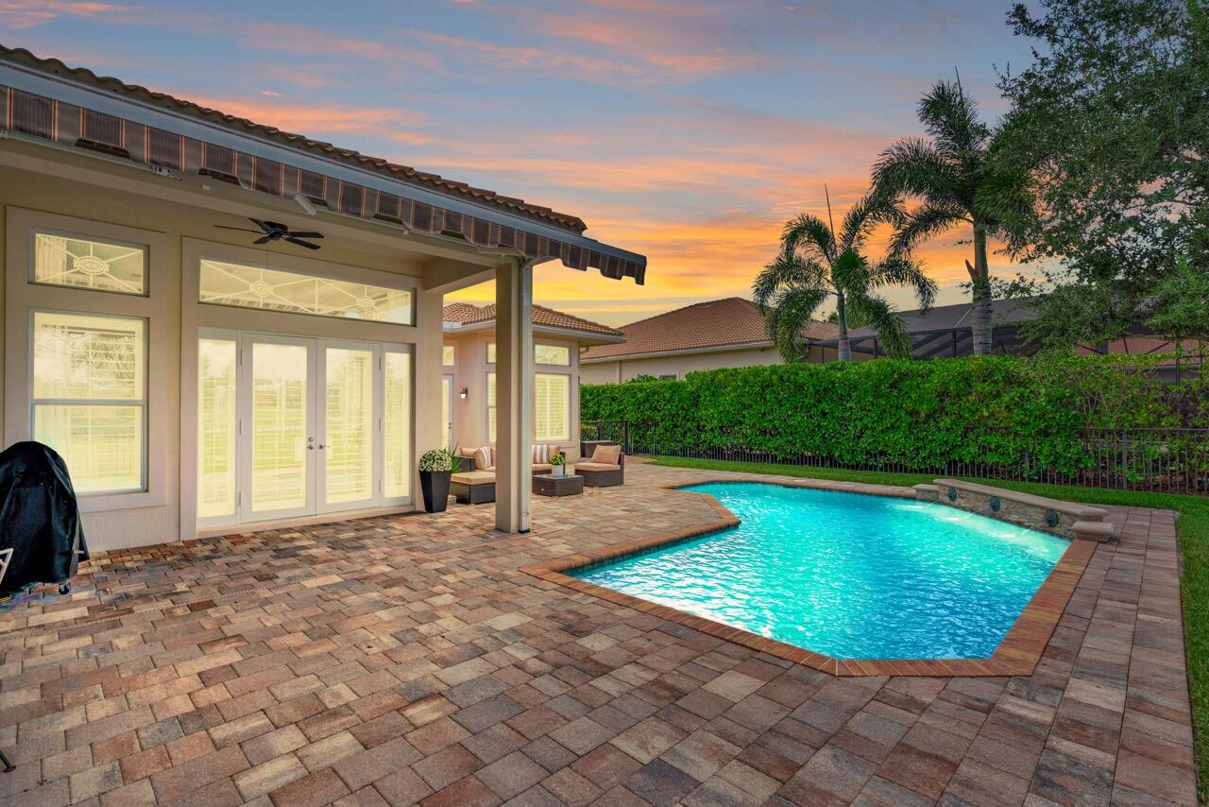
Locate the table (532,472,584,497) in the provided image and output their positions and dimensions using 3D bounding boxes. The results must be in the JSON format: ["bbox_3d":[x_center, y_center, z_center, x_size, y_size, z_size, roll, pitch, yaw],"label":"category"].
[{"bbox_3d":[-0.870,1.511,10.619,0.681,0.305,0.681,0,-1,44],"label":"table"}]

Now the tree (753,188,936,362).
[{"bbox_3d":[6.908,-2.251,16.618,4.800,7.934,4.800,0,-1,44],"label":"tree"}]

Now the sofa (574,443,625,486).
[{"bbox_3d":[-0.096,1.275,11.951,0.731,0.800,0.711,0,-1,44],"label":"sofa"}]

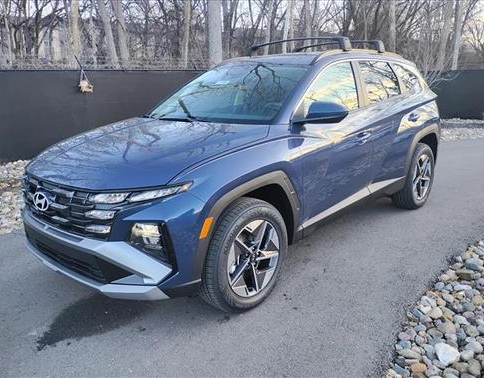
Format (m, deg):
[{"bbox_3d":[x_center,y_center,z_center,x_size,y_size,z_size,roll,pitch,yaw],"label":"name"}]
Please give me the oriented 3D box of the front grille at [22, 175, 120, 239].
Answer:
[{"bbox_3d":[-1.146,0.077,2.551,1.250,0.320,0.200,10,19,43],"label":"front grille"}]

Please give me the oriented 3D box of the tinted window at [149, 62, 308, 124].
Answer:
[{"bbox_3d":[-0.111,-0.812,3.485,1.410,0.150,0.830,10,52,43],"label":"tinted window"}]

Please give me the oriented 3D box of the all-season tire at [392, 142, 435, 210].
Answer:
[{"bbox_3d":[1.905,-0.149,4.561,0.240,0.735,0.735,10,19,43],"label":"all-season tire"}]

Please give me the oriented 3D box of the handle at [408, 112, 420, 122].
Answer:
[{"bbox_3d":[1.759,-0.730,4.165,0.060,0.070,0.250,10,19,43],"label":"handle"}]

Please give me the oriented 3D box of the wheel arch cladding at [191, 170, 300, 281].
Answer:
[{"bbox_3d":[0.054,0.193,2.561,0.120,0.570,0.920,10,19,43],"label":"wheel arch cladding"}]

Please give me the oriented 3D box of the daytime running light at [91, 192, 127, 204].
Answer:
[{"bbox_3d":[-0.698,0.043,2.127,0.215,0.056,0.065,5,17,21],"label":"daytime running light"}]

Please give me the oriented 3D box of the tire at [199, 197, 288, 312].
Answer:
[{"bbox_3d":[0.003,0.416,2.648,0.240,0.735,0.735,10,19,43],"label":"tire"}]

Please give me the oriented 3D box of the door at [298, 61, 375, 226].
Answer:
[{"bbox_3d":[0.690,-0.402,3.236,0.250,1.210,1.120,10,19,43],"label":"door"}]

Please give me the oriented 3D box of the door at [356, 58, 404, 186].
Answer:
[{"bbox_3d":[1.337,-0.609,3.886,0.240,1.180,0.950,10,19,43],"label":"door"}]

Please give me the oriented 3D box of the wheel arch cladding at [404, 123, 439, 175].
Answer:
[{"bbox_3d":[1.925,-0.438,4.433,0.120,0.500,0.900,10,19,43],"label":"wheel arch cladding"}]

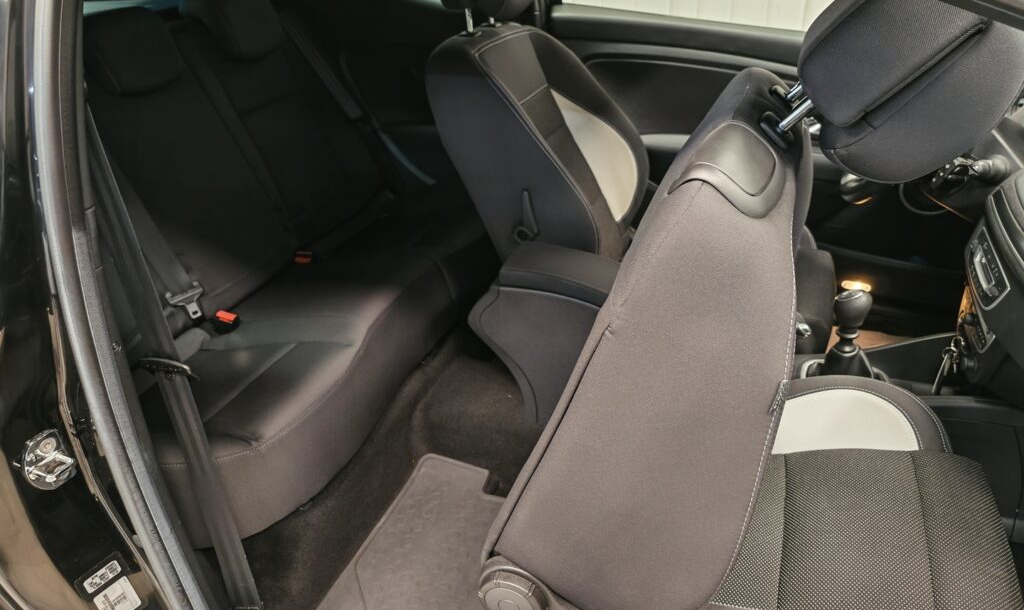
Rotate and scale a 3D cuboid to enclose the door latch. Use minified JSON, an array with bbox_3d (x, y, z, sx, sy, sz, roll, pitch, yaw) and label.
[{"bbox_3d":[-0.501,0.169,0.735,0.036,0.064,0.045,13,34,25],"label":"door latch"}]

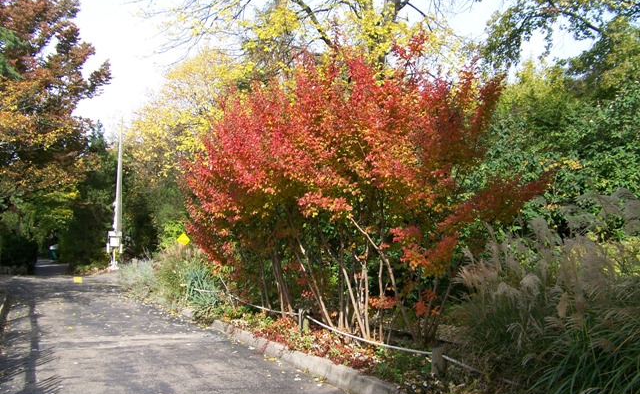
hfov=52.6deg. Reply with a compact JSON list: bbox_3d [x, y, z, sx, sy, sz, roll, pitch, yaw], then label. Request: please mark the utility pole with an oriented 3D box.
[{"bbox_3d":[-7.585,0.050,24.000,0.600,5.300,0.420,1,-3,-14],"label":"utility pole"}]

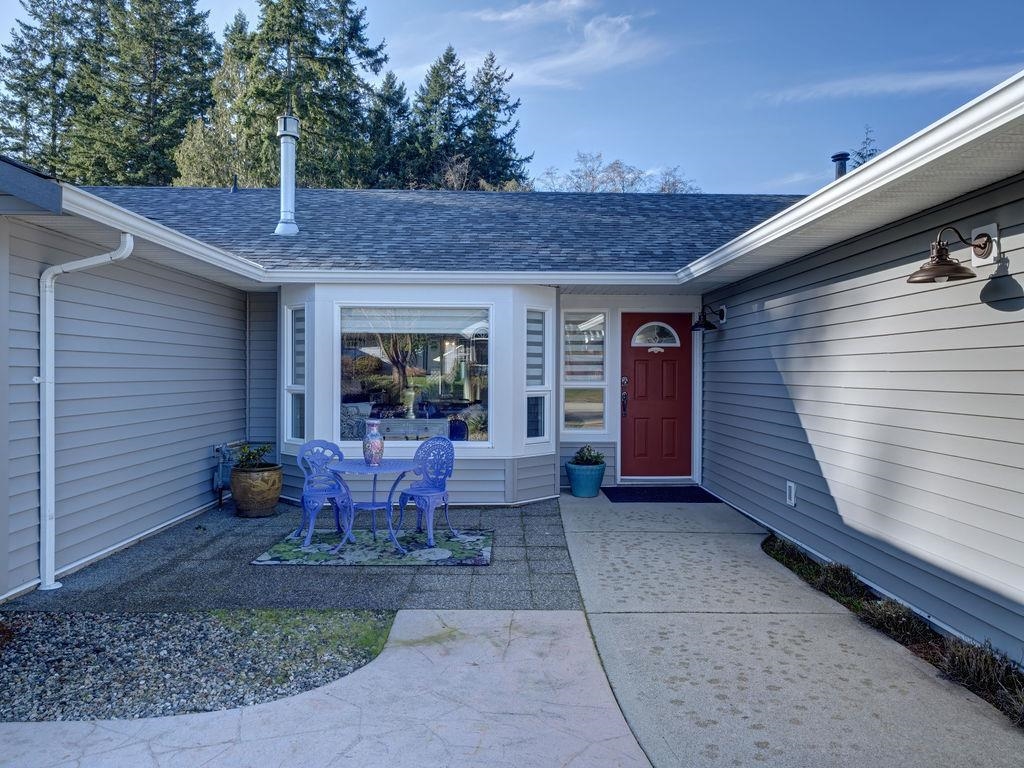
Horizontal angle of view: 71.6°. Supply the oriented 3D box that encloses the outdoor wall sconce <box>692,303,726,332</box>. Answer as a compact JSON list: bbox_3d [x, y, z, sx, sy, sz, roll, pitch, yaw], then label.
[{"bbox_3d":[2.147,-0.736,7.917,0.386,0.274,0.304,0,1,-2],"label":"outdoor wall sconce"}]

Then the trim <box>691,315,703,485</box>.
[{"bbox_3d":[2.268,0.191,8.729,0.127,2.091,0.071,0,1,-2],"label":"trim"}]

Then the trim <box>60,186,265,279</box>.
[{"bbox_3d":[-2.689,-1.117,5.840,0.130,0.140,3.430,0,1,-1],"label":"trim"}]

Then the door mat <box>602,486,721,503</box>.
[{"bbox_3d":[1.700,1.285,8.222,1.218,0.015,0.934,0,1,-2],"label":"door mat"}]

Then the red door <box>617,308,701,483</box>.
[{"bbox_3d":[1.835,0.147,8.903,1.060,2.175,0.130,0,1,-1],"label":"red door"}]

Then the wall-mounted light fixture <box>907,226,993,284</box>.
[{"bbox_3d":[2.258,-0.675,3.674,0.391,0.274,0.310,0,1,-2],"label":"wall-mounted light fixture"}]

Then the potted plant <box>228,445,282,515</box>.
[{"bbox_3d":[-2.578,0.947,7.156,0.487,0.711,0.487,0,1,-2],"label":"potted plant"}]

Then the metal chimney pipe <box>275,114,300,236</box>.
[{"bbox_3d":[-2.955,-2.731,9.326,0.300,1.569,0.300,0,1,-1],"label":"metal chimney pipe"}]

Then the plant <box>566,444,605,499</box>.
[{"bbox_3d":[0.869,1.004,8.277,0.460,0.598,0.460,0,1,-1],"label":"plant"}]

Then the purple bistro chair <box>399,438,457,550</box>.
[{"bbox_3d":[-0.749,0.922,6.261,0.430,0.870,0.460,1,1,30],"label":"purple bistro chair"}]

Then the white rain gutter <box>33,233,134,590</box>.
[{"bbox_3d":[-2.827,0.178,4.730,0.599,2.355,0.112,0,1,-2],"label":"white rain gutter"}]

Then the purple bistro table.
[{"bbox_3d":[-1.122,0.990,5.745,0.736,0.660,0.736,0,1,-2],"label":"purple bistro table"}]

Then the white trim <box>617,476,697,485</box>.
[{"bbox_3d":[1.766,1.179,8.698,0.985,0.096,0.091,0,1,-2],"label":"white trim"}]

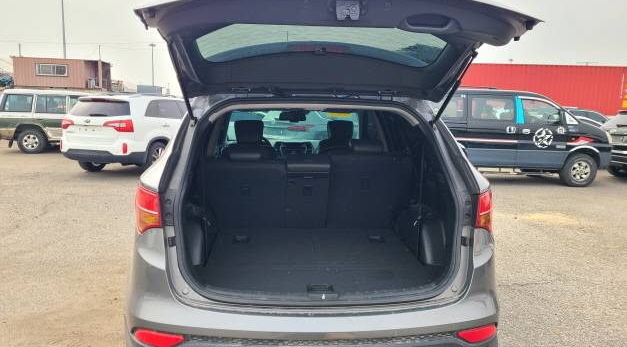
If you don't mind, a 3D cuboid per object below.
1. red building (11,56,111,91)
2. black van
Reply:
[{"bbox_3d":[-21.672,-8.751,41.294,7.300,2.450,3.000,0,8,-8],"label":"red building"},{"bbox_3d":[4.129,-0.862,10.568,4.690,1.950,1.820,3,9,12],"label":"black van"}]

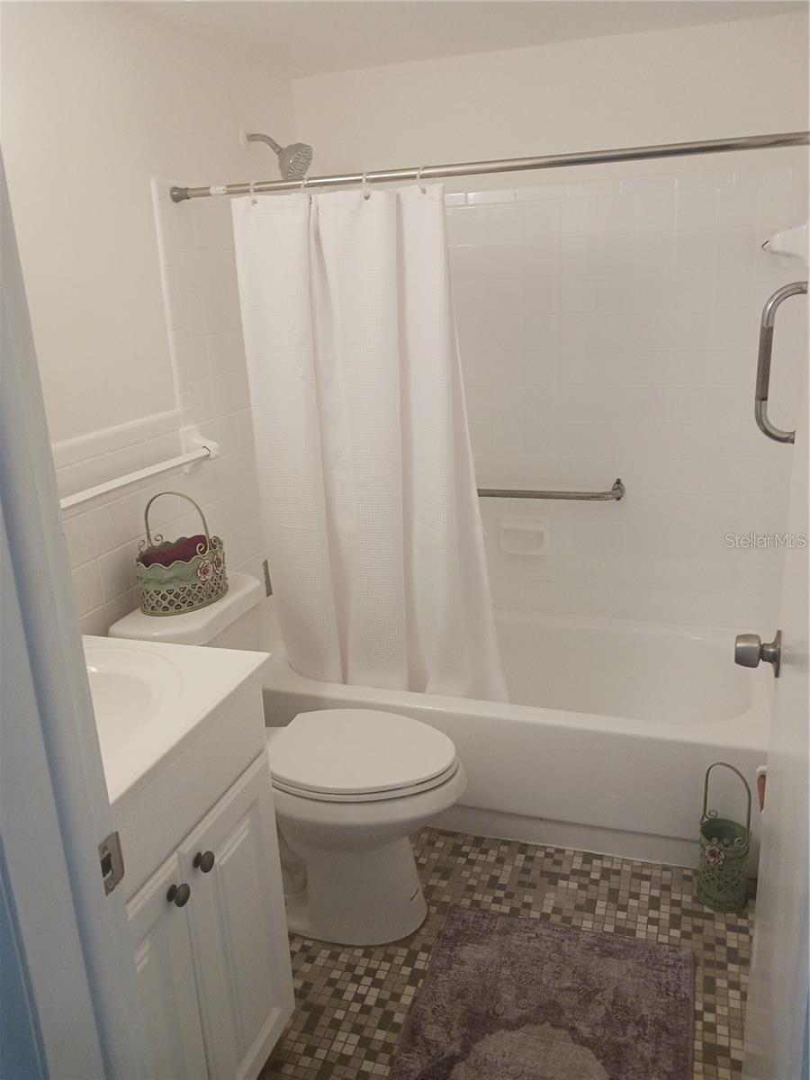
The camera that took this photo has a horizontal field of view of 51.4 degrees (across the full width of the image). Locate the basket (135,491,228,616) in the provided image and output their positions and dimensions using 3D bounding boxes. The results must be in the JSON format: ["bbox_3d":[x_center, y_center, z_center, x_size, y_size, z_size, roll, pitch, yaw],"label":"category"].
[{"bbox_3d":[-0.543,0.017,2.038,0.174,0.273,0.228,5,18,23],"label":"basket"}]

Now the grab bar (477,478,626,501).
[{"bbox_3d":[0.388,-0.164,2.773,0.657,0.071,0.081,3,18,18],"label":"grab bar"}]

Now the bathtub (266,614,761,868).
[{"bbox_3d":[0.324,0.540,2.645,1.508,0.388,0.765,3,18,18],"label":"bathtub"}]

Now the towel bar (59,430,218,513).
[{"bbox_3d":[-0.610,-0.153,1.944,0.091,0.108,0.708,3,18,18],"label":"towel bar"}]

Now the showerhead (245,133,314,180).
[{"bbox_3d":[-0.354,-1.073,2.371,0.207,0.147,0.101,3,18,18],"label":"showerhead"}]

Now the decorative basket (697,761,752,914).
[{"bbox_3d":[0.782,0.711,2.051,0.119,0.370,0.116,11,22,37],"label":"decorative basket"}]

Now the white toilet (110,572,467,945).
[{"bbox_3d":[-0.224,0.527,2.115,0.778,0.768,0.455,3,18,18],"label":"white toilet"}]

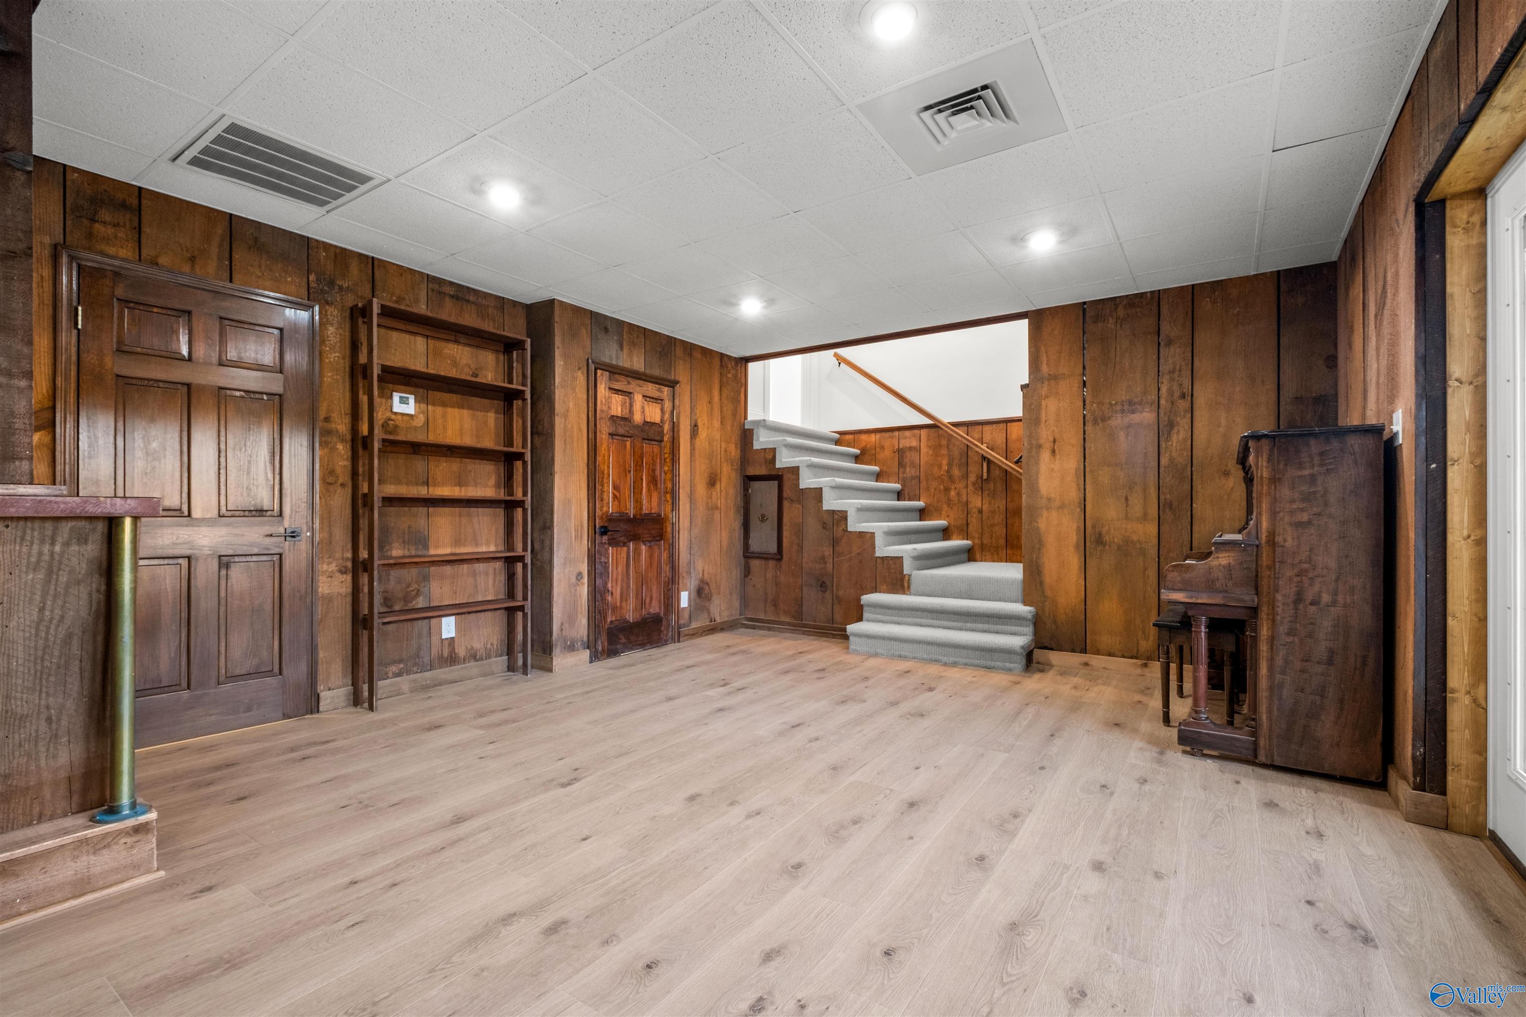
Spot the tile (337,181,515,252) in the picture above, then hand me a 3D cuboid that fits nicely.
[{"bbox_3d":[-1.638,-1.414,3.131,0.600,0.020,0.600,1,1,35],"label":"tile"}]

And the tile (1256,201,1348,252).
[{"bbox_3d":[2.665,-1.405,3.141,0.332,0.020,0.605,0,0,35],"label":"tile"}]

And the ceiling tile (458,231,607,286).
[{"bbox_3d":[-1.284,-1.425,3.651,0.603,0.020,0.603,1,1,35],"label":"ceiling tile"}]

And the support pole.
[{"bbox_3d":[-1.880,0.463,1.865,0.120,0.865,0.120,0,0,35],"label":"support pole"}]

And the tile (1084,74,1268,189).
[{"bbox_3d":[1.563,-1.394,2.408,0.600,0.020,0.600,1,1,35],"label":"tile"}]

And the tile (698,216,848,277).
[{"bbox_3d":[0.065,-1.414,3.449,0.600,0.020,0.600,1,1,35],"label":"tile"}]

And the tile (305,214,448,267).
[{"bbox_3d":[-2.013,-1.404,3.334,0.296,0.020,0.605,0,0,35],"label":"tile"}]

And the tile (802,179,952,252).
[{"bbox_3d":[0.564,-1.408,3.103,0.603,0.020,0.603,1,1,35],"label":"tile"}]

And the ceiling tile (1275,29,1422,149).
[{"bbox_3d":[1.935,-1.389,2.147,0.320,0.020,0.600,1,1,35],"label":"ceiling tile"}]

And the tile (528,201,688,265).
[{"bbox_3d":[-0.785,-1.417,3.302,0.603,0.020,0.603,1,1,35],"label":"tile"}]

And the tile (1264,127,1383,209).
[{"bbox_3d":[2.310,-1.408,2.654,0.337,0.020,0.605,0,0,35],"label":"tile"}]

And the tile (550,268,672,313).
[{"bbox_3d":[-0.935,-1.431,4.151,0.603,0.020,0.603,1,1,35],"label":"tile"}]

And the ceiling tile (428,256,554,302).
[{"bbox_3d":[-1.642,-1.402,3.840,0.262,0.020,0.640,0,0,35],"label":"ceiling tile"}]

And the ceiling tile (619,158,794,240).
[{"bbox_3d":[-0.285,-1.410,2.953,0.603,0.020,0.603,1,1,35],"label":"ceiling tile"}]

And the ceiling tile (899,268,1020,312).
[{"bbox_3d":[1.273,-1.421,4.115,0.600,0.020,0.600,1,1,35],"label":"ceiling tile"}]

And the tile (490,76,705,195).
[{"bbox_3d":[-0.635,-1.403,2.453,0.603,0.020,0.603,1,1,35],"label":"tile"}]

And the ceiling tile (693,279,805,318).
[{"bbox_3d":[-0.086,-1.430,4.301,0.603,0.020,0.603,1,1,35],"label":"ceiling tile"}]

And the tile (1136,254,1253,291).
[{"bbox_3d":[2.589,-1.412,3.825,0.600,0.020,0.370,1,1,35],"label":"tile"}]

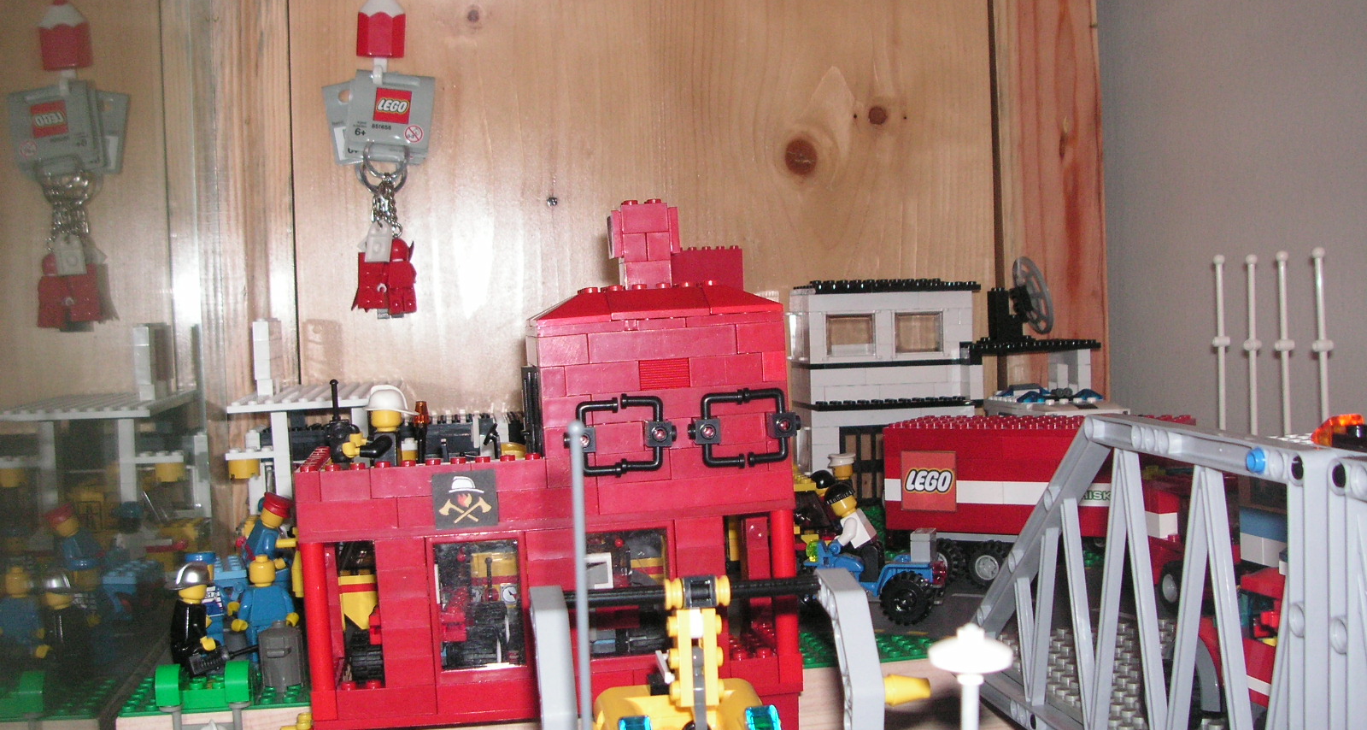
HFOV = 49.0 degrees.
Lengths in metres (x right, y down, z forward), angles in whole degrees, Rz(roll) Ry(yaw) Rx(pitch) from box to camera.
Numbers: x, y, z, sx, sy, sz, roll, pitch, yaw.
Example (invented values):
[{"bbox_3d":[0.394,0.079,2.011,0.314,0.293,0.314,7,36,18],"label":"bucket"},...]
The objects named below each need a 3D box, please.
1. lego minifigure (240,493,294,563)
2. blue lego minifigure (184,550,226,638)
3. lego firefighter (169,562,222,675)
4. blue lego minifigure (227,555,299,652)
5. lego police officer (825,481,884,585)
[{"bbox_3d":[-0.182,0.075,0.655,0.022,0.039,0.022,-6,4,-43],"label":"lego minifigure"},{"bbox_3d":[-0.190,0.094,0.592,0.024,0.041,0.014,-4,3,-12],"label":"blue lego minifigure"},{"bbox_3d":[-0.181,0.094,0.557,0.016,0.041,0.021,-5,3,-38],"label":"lego firefighter"},{"bbox_3d":[-0.163,0.093,0.583,0.025,0.040,0.014,-3,3,-3],"label":"blue lego minifigure"},{"bbox_3d":[0.072,0.070,0.632,0.021,0.040,0.022,-2,3,22],"label":"lego police officer"}]

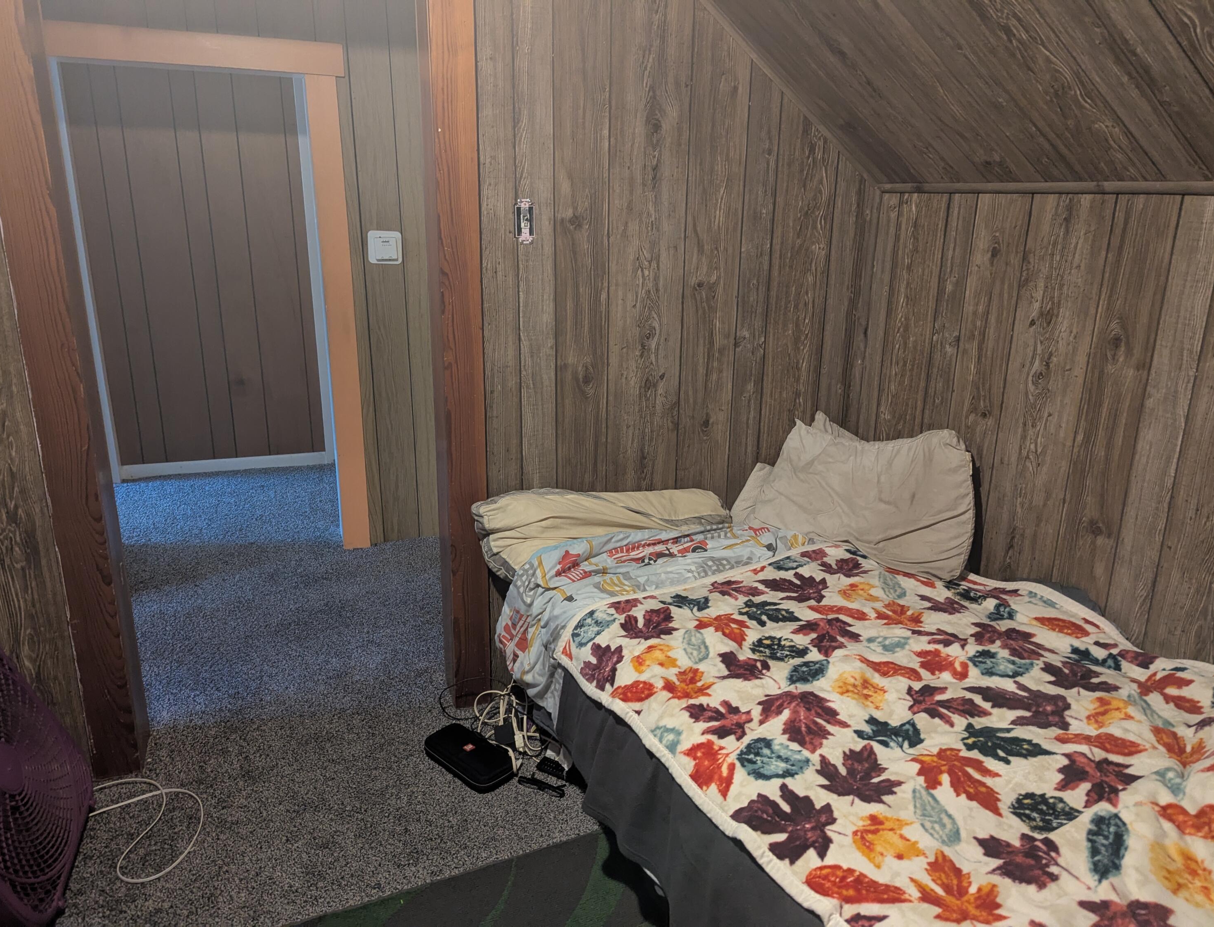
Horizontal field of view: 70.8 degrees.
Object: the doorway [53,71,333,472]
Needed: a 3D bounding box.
[{"bbox_3d":[-1.452,-0.489,3.179,0.800,1.840,0.120,-6,18,-22],"label":"doorway"}]

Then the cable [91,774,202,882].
[{"bbox_3d":[-1.058,0.819,1.971,0.220,0.015,0.410,-14,22,-41],"label":"cable"}]

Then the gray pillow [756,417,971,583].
[{"bbox_3d":[0.697,0.077,2.300,0.500,0.420,0.160,7,-19,20],"label":"gray pillow"}]

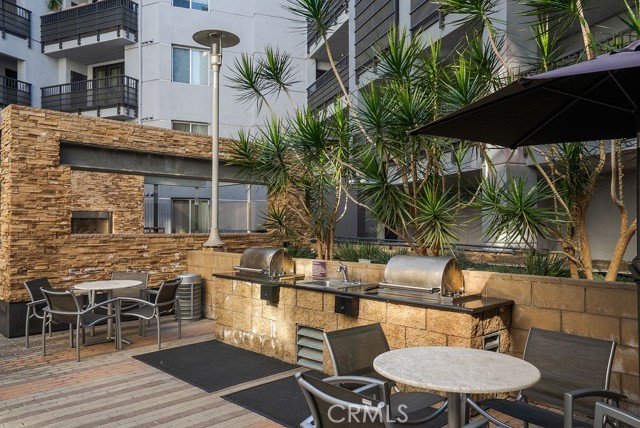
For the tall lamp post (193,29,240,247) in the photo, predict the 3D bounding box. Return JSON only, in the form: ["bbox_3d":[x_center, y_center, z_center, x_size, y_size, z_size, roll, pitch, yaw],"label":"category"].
[{"bbox_3d":[-1.756,-1.240,7.775,0.800,3.526,0.800,0,-2,0],"label":"tall lamp post"}]

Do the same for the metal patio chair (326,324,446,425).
[{"bbox_3d":[0.418,1.168,2.969,0.618,0.804,0.641,1,-2,-38],"label":"metal patio chair"}]

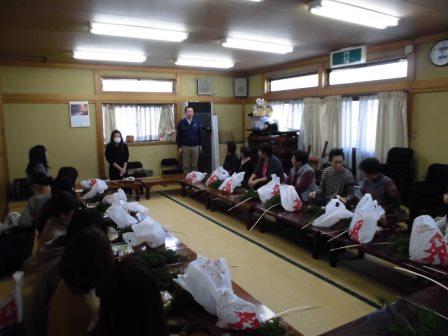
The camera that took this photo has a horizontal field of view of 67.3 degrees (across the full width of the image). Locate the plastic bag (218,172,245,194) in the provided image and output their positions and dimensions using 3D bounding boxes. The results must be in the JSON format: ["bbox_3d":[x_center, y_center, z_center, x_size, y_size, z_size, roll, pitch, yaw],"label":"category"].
[{"bbox_3d":[0.112,0.241,5.324,0.360,0.310,0.340,7,12,42],"label":"plastic bag"}]

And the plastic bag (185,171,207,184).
[{"bbox_3d":[-0.502,0.173,5.929,0.340,0.200,0.260,1,9,11],"label":"plastic bag"}]

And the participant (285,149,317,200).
[{"bbox_3d":[1.092,0.237,4.843,0.560,0.950,0.460,-2,9,-8],"label":"participant"}]

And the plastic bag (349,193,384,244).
[{"bbox_3d":[1.315,0.468,3.117,0.280,0.410,0.220,3,10,27],"label":"plastic bag"}]

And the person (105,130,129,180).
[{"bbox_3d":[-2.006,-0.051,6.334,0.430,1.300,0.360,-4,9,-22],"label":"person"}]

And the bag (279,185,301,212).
[{"bbox_3d":[0.822,0.374,4.129,0.260,0.310,0.220,1,9,11],"label":"bag"}]

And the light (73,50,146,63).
[{"bbox_3d":[-1.916,-1.946,5.814,1.240,0.110,0.240,-6,10,-30],"label":"light"}]

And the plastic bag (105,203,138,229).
[{"bbox_3d":[-1.156,0.531,3.835,0.360,0.220,0.420,-6,10,-31],"label":"plastic bag"}]

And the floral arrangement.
[{"bbox_3d":[0.885,-1.404,7.778,0.450,0.420,0.400,4,10,28],"label":"floral arrangement"}]

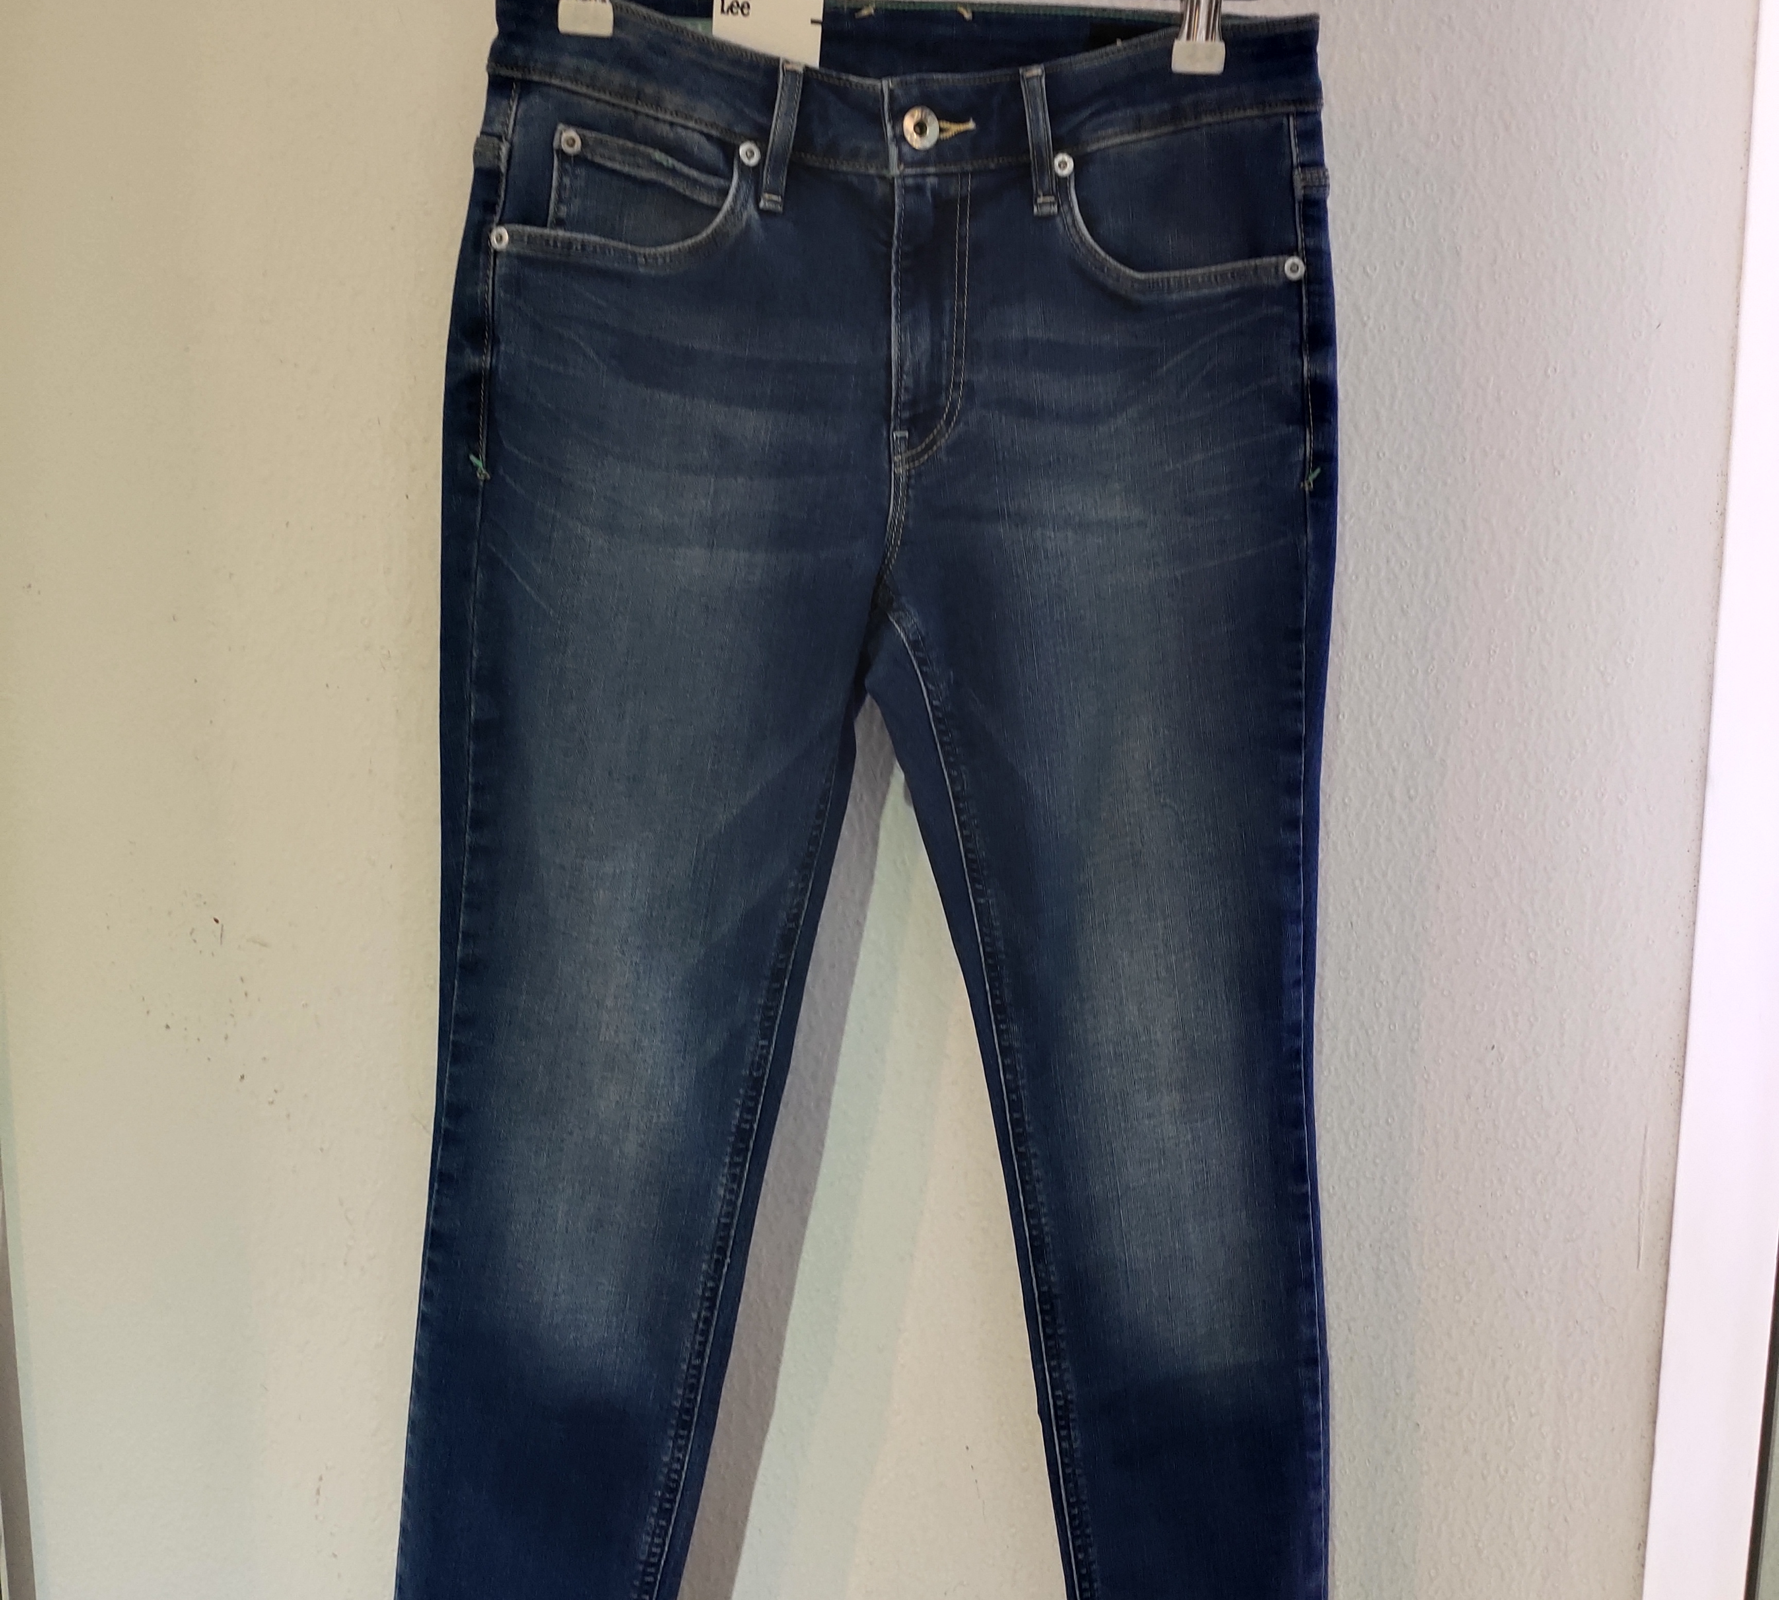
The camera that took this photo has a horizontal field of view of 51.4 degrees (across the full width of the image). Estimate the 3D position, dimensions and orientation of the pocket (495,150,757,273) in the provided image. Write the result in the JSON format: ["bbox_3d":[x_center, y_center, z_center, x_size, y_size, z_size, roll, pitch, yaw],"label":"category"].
[{"bbox_3d":[-0.128,-0.285,0.897,0.121,0.055,0.020,1,9,0],"label":"pocket"}]

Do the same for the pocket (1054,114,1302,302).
[{"bbox_3d":[0.142,-0.292,0.918,0.118,0.083,0.020,-1,9,-9],"label":"pocket"}]

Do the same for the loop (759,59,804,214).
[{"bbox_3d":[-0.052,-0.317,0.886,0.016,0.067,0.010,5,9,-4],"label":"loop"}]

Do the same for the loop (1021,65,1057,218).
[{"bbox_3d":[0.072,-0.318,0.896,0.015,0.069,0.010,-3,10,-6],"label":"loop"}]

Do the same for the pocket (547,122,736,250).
[{"bbox_3d":[-0.119,-0.296,0.894,0.089,0.056,0.015,1,9,0],"label":"pocket"}]

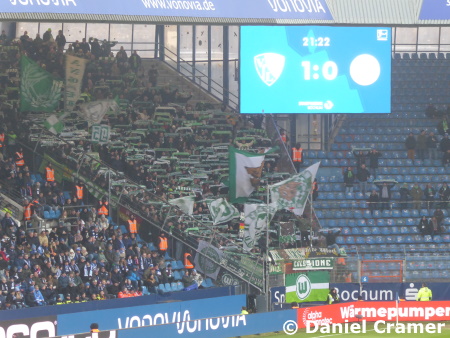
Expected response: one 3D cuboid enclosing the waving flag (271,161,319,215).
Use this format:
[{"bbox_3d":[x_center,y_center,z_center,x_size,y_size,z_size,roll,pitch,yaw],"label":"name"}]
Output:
[{"bbox_3d":[3.406,0.990,166.500,2.420,2.600,0.500,0,1,-3],"label":"waving flag"}]

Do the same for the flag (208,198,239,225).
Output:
[{"bbox_3d":[-0.071,2.016,163.500,1.450,1.250,0.350,0,1,-6],"label":"flag"}]

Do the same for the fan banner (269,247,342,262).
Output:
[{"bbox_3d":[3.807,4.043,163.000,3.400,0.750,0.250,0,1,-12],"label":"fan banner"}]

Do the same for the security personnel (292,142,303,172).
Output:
[{"bbox_3d":[3.675,-0.379,174.000,0.550,1.790,0.360,0,2,6],"label":"security personnel"}]

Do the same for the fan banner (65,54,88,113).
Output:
[{"bbox_3d":[-7.439,-4.254,171.500,1.080,2.880,0.300,0,2,-11],"label":"fan banner"}]

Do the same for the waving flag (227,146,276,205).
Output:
[{"bbox_3d":[1.336,0.267,167.500,2.350,2.720,0.500,0,1,-6],"label":"waving flag"}]

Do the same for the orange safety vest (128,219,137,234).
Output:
[{"bbox_3d":[-4.365,2.722,163.197,0.460,0.680,0.290,0,2,7],"label":"orange safety vest"}]

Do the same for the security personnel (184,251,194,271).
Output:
[{"bbox_3d":[-1.576,4.606,157.500,0.400,1.770,0.550,0,2,-12],"label":"security personnel"}]

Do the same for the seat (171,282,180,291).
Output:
[{"bbox_3d":[-2.298,5.469,160.025,0.420,0.420,0.450,1,2,32],"label":"seat"}]

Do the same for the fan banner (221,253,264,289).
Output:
[{"bbox_3d":[0.833,4.808,164.070,2.500,1.250,0.050,31,17,28],"label":"fan banner"}]

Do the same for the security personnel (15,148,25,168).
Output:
[{"bbox_3d":[-9.902,-0.102,166.763,0.540,1.780,0.360,0,2,-12],"label":"security personnel"}]

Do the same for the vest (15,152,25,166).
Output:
[{"bbox_3d":[-9.718,-0.435,163.000,0.460,0.660,0.320,-1,1,-34],"label":"vest"}]

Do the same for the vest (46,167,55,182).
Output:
[{"bbox_3d":[-8.383,0.250,165.778,0.460,0.700,0.290,0,2,-3],"label":"vest"}]

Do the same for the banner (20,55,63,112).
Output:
[{"bbox_3d":[-9.077,-4.229,170.500,2.080,2.880,0.400,0,2,-11],"label":"banner"}]

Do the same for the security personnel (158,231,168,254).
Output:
[{"bbox_3d":[-2.846,3.827,159.500,0.500,1.780,0.360,0,1,-18],"label":"security personnel"}]

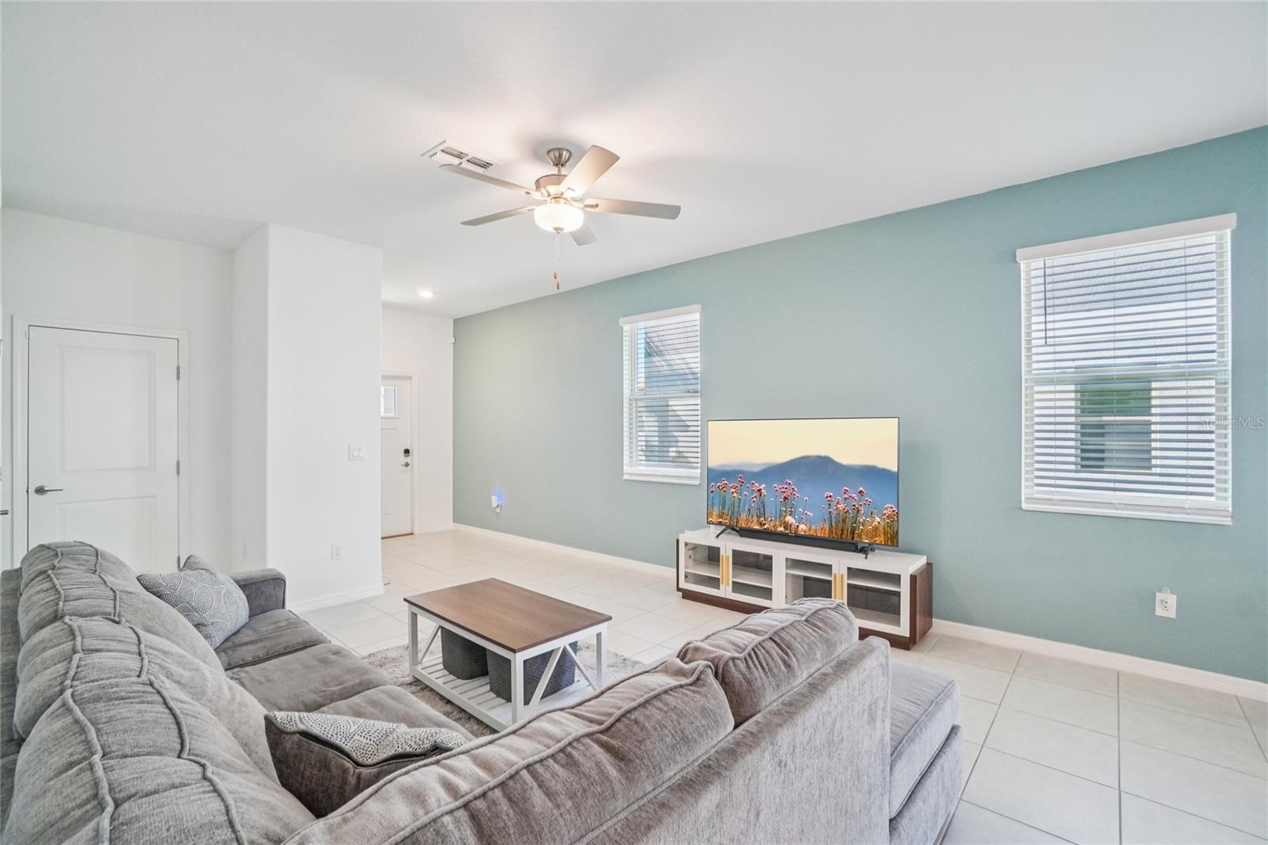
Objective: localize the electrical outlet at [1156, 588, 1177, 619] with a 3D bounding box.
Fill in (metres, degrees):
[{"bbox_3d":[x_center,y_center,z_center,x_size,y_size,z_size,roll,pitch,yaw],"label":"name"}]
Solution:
[{"bbox_3d":[2.861,0.982,2.836,0.077,0.121,0.012,0,-1,39],"label":"electrical outlet"}]

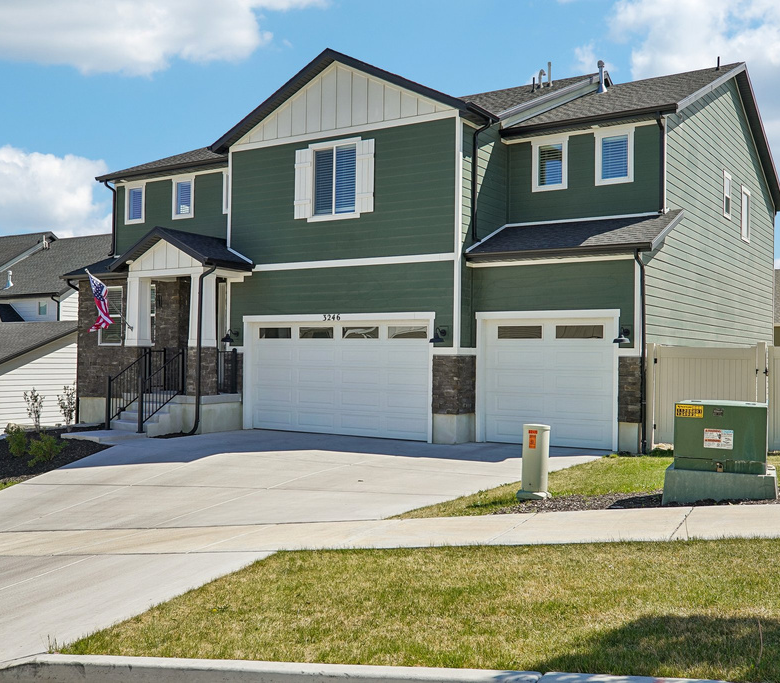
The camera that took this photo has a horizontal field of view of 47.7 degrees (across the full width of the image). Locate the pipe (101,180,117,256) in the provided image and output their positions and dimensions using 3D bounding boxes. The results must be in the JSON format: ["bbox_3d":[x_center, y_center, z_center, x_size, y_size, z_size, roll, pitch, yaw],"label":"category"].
[{"bbox_3d":[-7.676,-3.351,24.147,0.110,2.050,0.420,0,-1,33],"label":"pipe"}]

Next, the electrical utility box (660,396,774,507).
[{"bbox_3d":[3.338,1.081,8.820,1.030,0.940,0.950,0,-1,25],"label":"electrical utility box"}]

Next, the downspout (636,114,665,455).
[{"bbox_3d":[4.807,-1.188,16.381,0.180,6.450,1.900,0,-1,33],"label":"downspout"}]

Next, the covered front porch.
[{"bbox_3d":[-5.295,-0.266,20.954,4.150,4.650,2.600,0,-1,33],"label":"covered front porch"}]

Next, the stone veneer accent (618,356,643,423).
[{"bbox_3d":[4.354,0.879,15.969,0.450,1.210,0.150,0,-1,33],"label":"stone veneer accent"}]

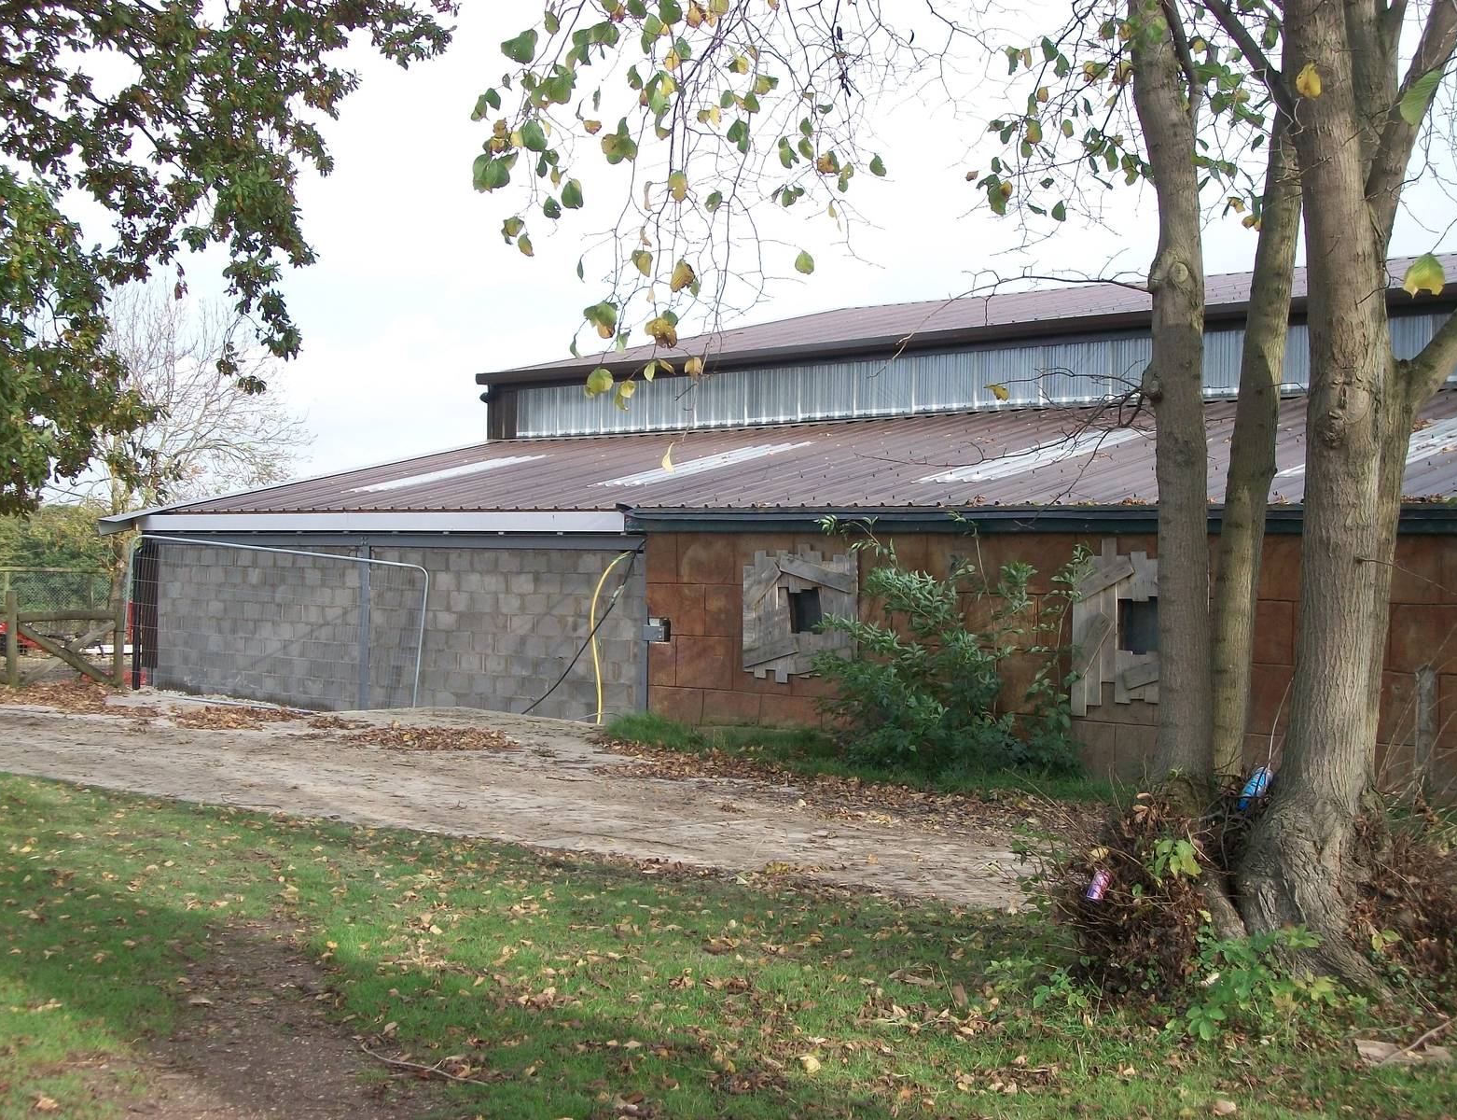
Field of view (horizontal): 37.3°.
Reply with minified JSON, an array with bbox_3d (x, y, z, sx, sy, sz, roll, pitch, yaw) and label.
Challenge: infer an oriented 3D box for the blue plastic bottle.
[{"bbox_3d":[2.080,0.896,8.500,0.067,0.205,0.067,35,-23,15],"label":"blue plastic bottle"}]

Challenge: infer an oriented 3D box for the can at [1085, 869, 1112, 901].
[{"bbox_3d":[1.428,1.252,8.300,0.066,0.115,0.064,21,-17,7],"label":"can"}]

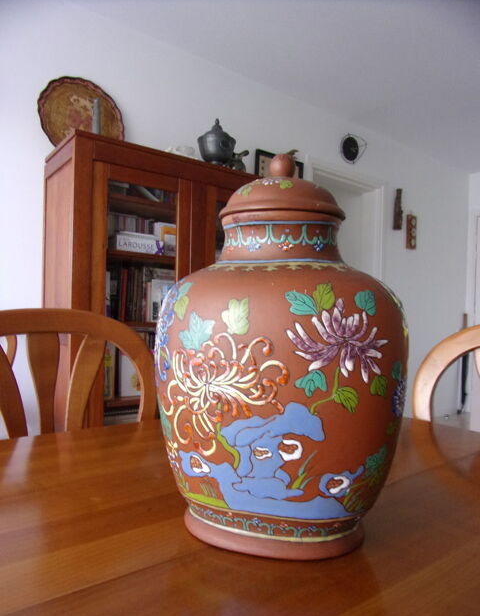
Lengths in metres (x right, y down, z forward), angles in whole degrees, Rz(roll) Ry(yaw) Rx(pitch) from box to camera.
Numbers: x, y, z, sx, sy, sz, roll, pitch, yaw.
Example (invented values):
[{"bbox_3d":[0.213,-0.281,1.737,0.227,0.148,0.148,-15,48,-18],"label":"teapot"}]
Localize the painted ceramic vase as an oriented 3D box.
[{"bbox_3d":[0.049,0.031,0.569,0.311,0.456,0.311,1,0,0],"label":"painted ceramic vase"}]

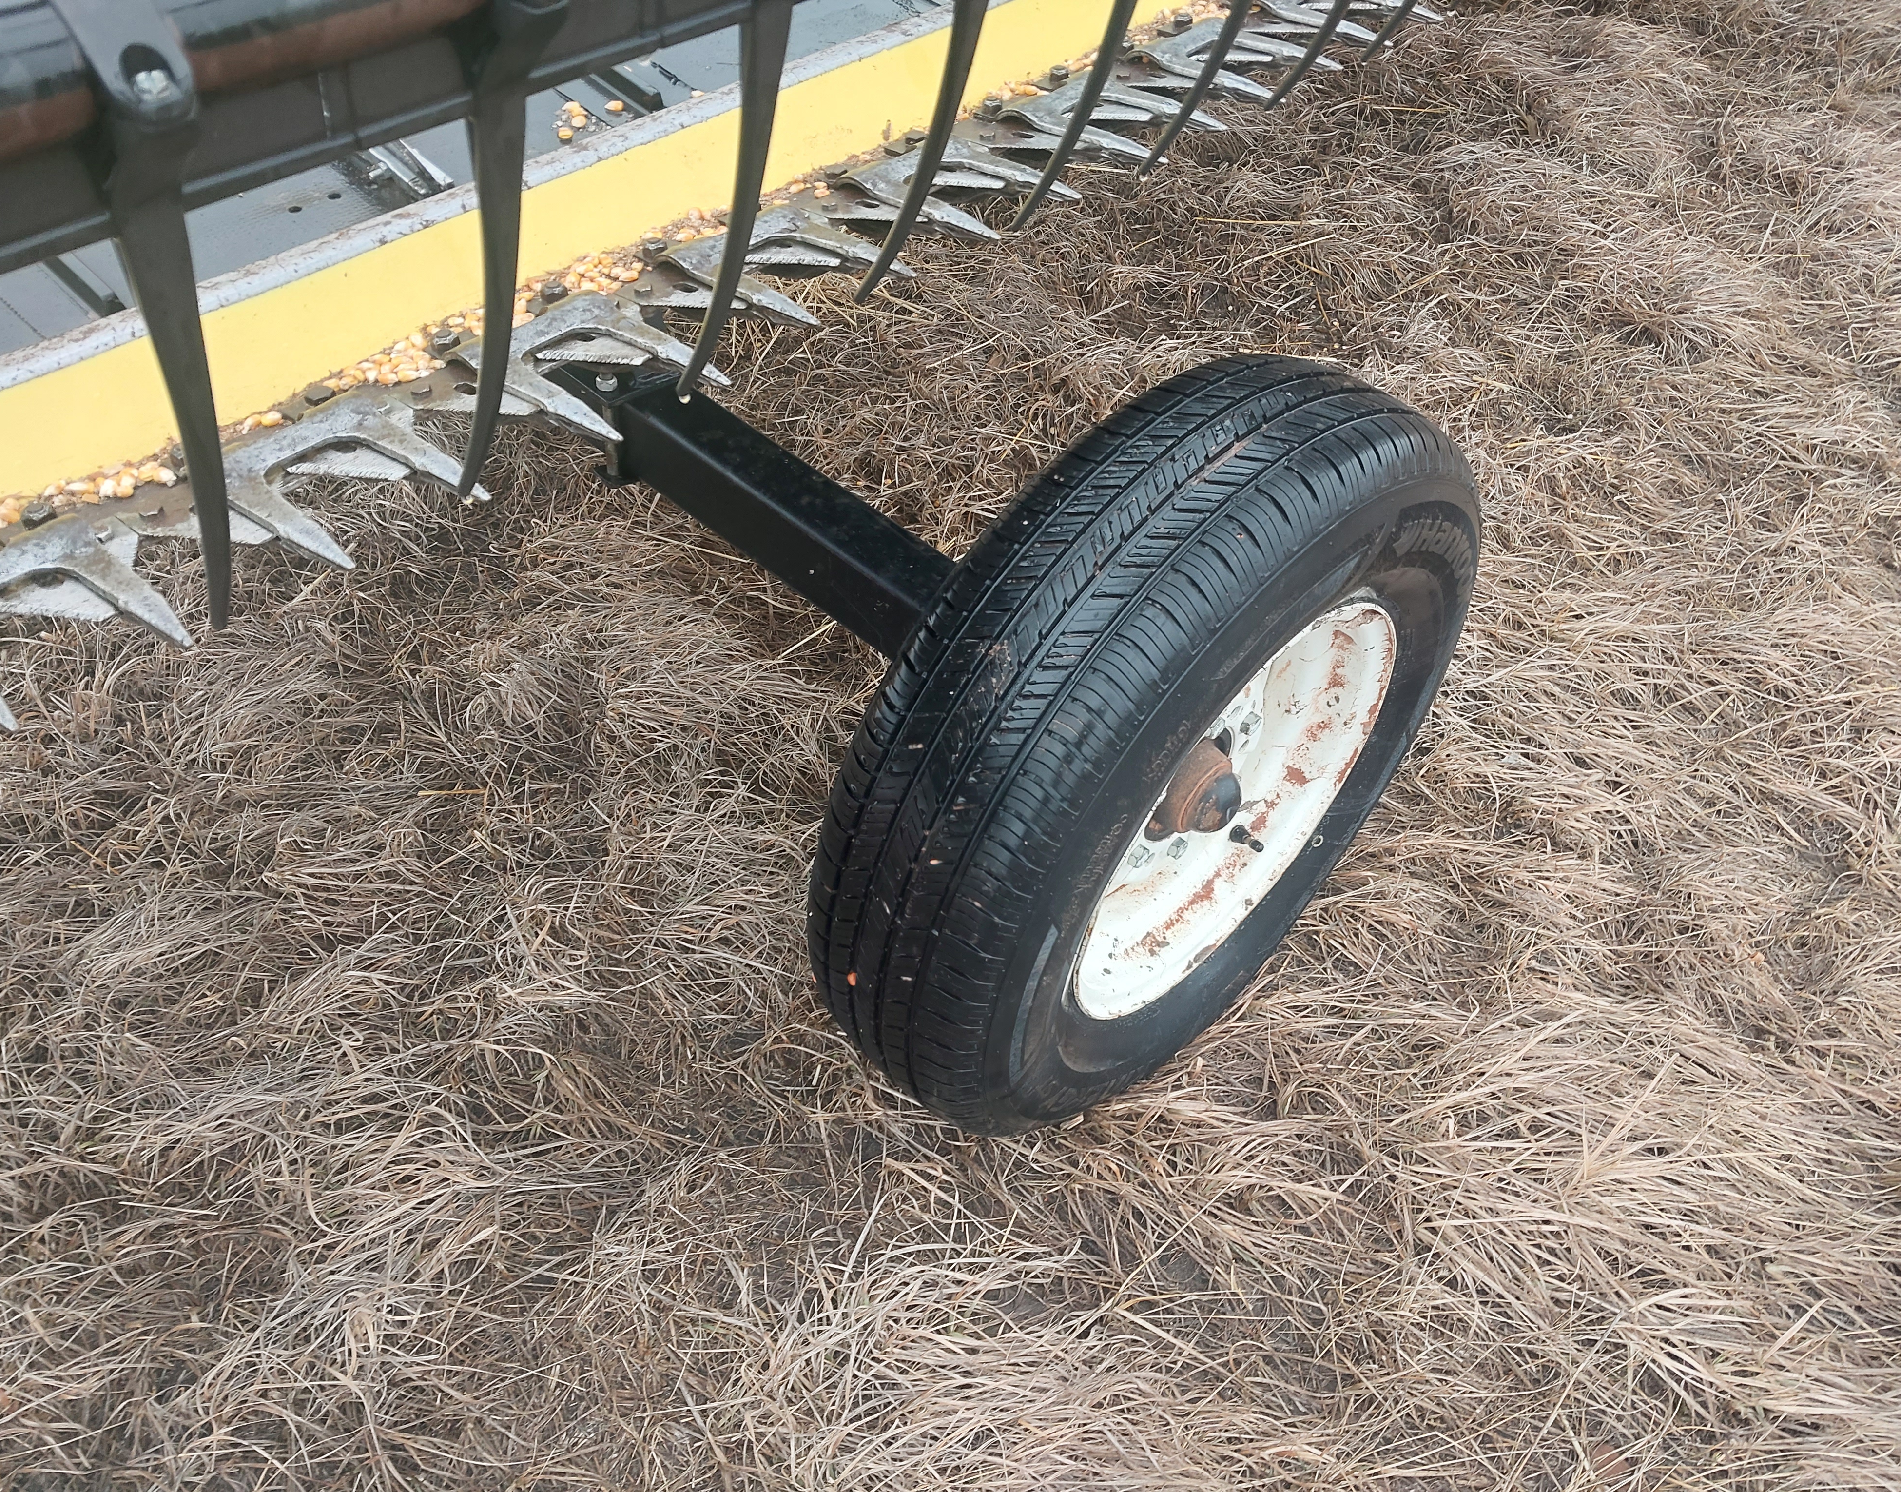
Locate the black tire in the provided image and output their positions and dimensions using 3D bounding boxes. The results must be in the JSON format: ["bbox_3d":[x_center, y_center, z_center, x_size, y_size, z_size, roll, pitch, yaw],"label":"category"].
[{"bbox_3d":[0.184,0.017,1.345,0.213,0.714,0.714,37,54,27],"label":"black tire"}]

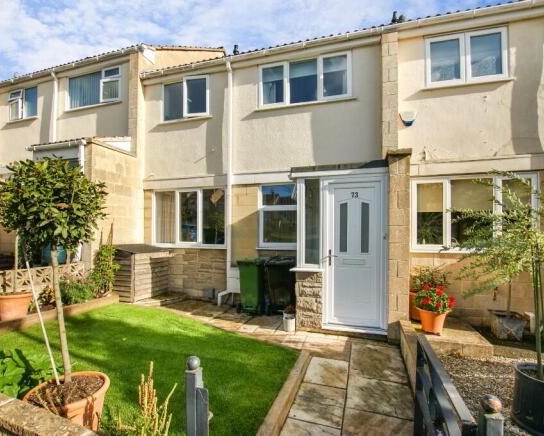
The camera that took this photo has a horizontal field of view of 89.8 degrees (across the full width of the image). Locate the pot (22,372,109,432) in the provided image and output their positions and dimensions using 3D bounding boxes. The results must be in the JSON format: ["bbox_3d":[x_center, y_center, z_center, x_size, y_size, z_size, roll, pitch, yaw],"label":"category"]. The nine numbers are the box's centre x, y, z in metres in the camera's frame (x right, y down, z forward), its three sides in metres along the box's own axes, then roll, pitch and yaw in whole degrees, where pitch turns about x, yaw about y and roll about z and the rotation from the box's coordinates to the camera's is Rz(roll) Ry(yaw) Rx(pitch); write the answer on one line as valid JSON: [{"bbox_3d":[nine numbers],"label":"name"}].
[{"bbox_3d":[-1.432,1.420,1.927,0.475,0.420,0.475,0,-1,0],"label":"pot"}]

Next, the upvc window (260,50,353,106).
[{"bbox_3d":[0.616,-2.637,5.209,1.780,0.840,0.090,0,0,18],"label":"upvc window"}]

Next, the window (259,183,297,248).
[{"bbox_3d":[0.194,-0.043,5.375,0.900,1.250,0.090,0,0,18],"label":"window"}]

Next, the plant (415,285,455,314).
[{"bbox_3d":[2.297,1.152,3.860,0.480,0.410,0.460,0,-1,16],"label":"plant"}]

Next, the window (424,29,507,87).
[{"bbox_3d":[3.281,-2.716,4.632,1.214,0.885,0.120,0,-1,16],"label":"window"}]

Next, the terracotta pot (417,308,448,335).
[{"bbox_3d":[2.275,1.468,3.862,0.390,0.310,0.390,0,-1,16],"label":"terracotta pot"}]

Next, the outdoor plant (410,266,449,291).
[{"bbox_3d":[2.568,0.995,4.454,0.520,0.430,0.480,0,-1,16],"label":"outdoor plant"}]

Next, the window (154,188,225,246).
[{"bbox_3d":[-1.856,0.010,6.067,1.846,1.311,0.120,0,-1,16],"label":"window"}]

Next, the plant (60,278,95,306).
[{"bbox_3d":[-3.273,1.260,4.620,0.480,0.480,0.450,0,0,18],"label":"plant"}]

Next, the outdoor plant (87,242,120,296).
[{"bbox_3d":[-3.125,0.958,5.080,0.480,1.000,0.450,0,0,18],"label":"outdoor plant"}]

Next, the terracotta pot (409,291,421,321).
[{"bbox_3d":[2.470,1.431,4.457,0.420,0.410,0.420,0,-1,16],"label":"terracotta pot"}]

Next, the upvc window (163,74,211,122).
[{"bbox_3d":[-1.945,-2.666,6.130,1.233,0.961,0.120,0,-1,16],"label":"upvc window"}]

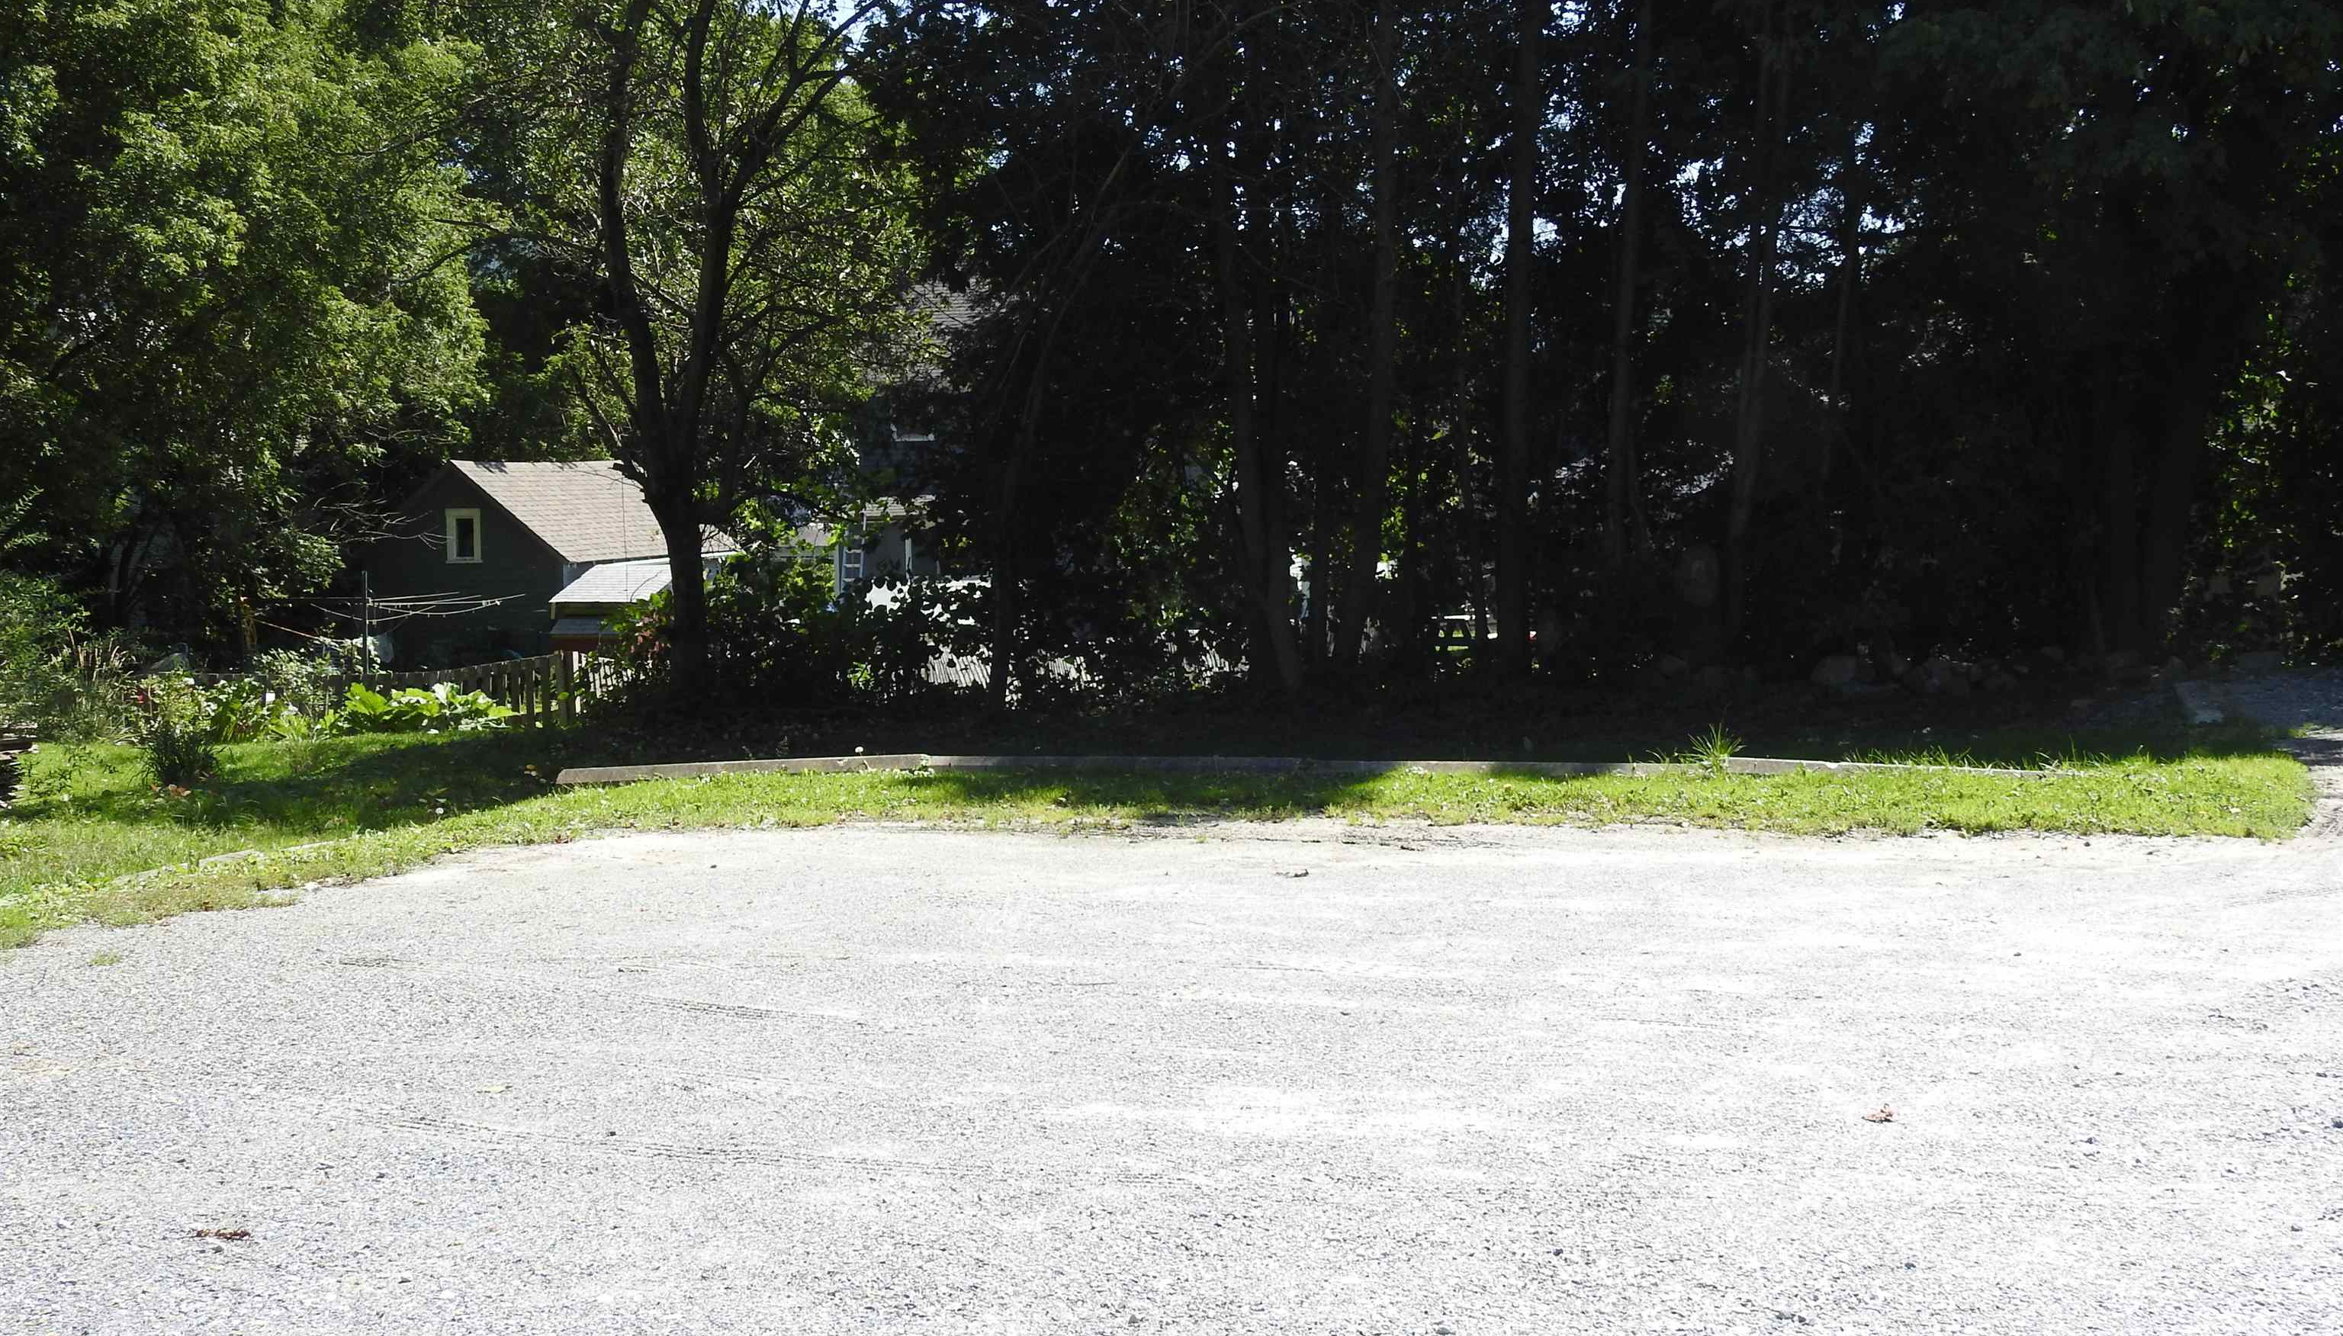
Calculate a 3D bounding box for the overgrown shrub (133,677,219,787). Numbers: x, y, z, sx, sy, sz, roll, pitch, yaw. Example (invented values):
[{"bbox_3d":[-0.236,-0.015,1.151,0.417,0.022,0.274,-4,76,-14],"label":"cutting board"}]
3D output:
[{"bbox_3d":[-6.261,0.397,18.300,0.550,0.690,0.530,0,3,0],"label":"overgrown shrub"}]

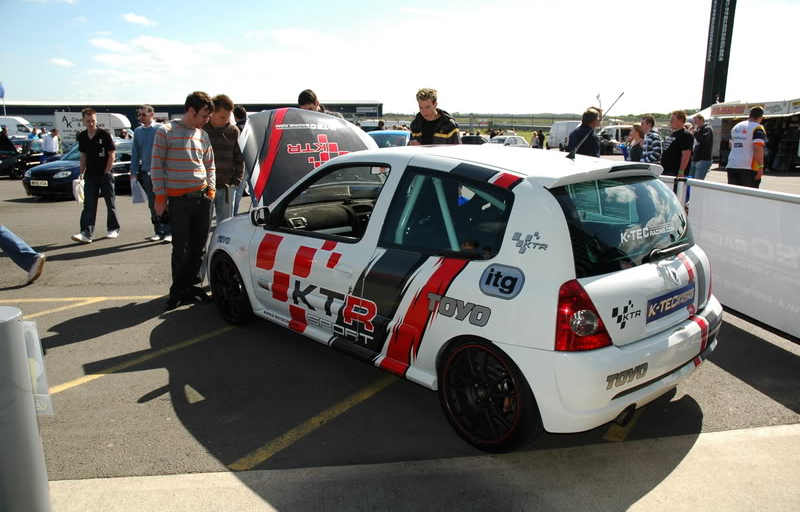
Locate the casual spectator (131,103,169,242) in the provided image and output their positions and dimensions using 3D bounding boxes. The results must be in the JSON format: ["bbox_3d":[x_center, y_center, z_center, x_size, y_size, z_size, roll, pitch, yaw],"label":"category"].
[{"bbox_3d":[-3.346,-1.077,8.072,0.560,1.780,0.420,4,12,17],"label":"casual spectator"}]

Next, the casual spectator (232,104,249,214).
[{"bbox_3d":[-1.899,-0.918,7.322,0.470,1.780,0.360,1,12,6],"label":"casual spectator"}]

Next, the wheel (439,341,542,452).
[{"bbox_3d":[0.441,0.619,2.838,0.205,0.585,0.585,-10,16,-42],"label":"wheel"}]

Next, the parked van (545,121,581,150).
[{"bbox_3d":[13.037,-8.911,44.788,4.800,2.120,1.920,-8,14,-36],"label":"parked van"}]

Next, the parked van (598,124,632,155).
[{"bbox_3d":[15.632,-8.140,42.308,4.500,1.920,1.880,-8,14,-36],"label":"parked van"}]

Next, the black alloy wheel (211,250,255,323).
[{"bbox_3d":[-1.267,0.242,4.655,0.205,0.585,0.585,-10,16,-42],"label":"black alloy wheel"}]

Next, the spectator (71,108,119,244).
[{"bbox_3d":[-4.114,-1.075,8.073,0.600,1.770,0.450,1,12,6],"label":"spectator"}]

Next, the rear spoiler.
[{"bbox_3d":[1.018,-0.414,3.038,1.120,0.100,0.210,-10,16,-42],"label":"rear spoiler"}]

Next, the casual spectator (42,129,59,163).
[{"bbox_3d":[-11.561,-3.397,19.831,0.520,1.690,0.380,-3,12,-17],"label":"casual spectator"}]

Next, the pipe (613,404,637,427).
[{"bbox_3d":[0.996,0.716,2.753,0.090,0.085,0.130,-10,16,-42],"label":"pipe"}]

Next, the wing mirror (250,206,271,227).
[{"bbox_3d":[-0.903,-0.257,3.830,0.190,0.135,0.110,-10,16,-42],"label":"wing mirror"}]

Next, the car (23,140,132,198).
[{"bbox_3d":[-6.483,-2.046,13.762,1.680,1.380,3.950,5,13,24],"label":"car"}]

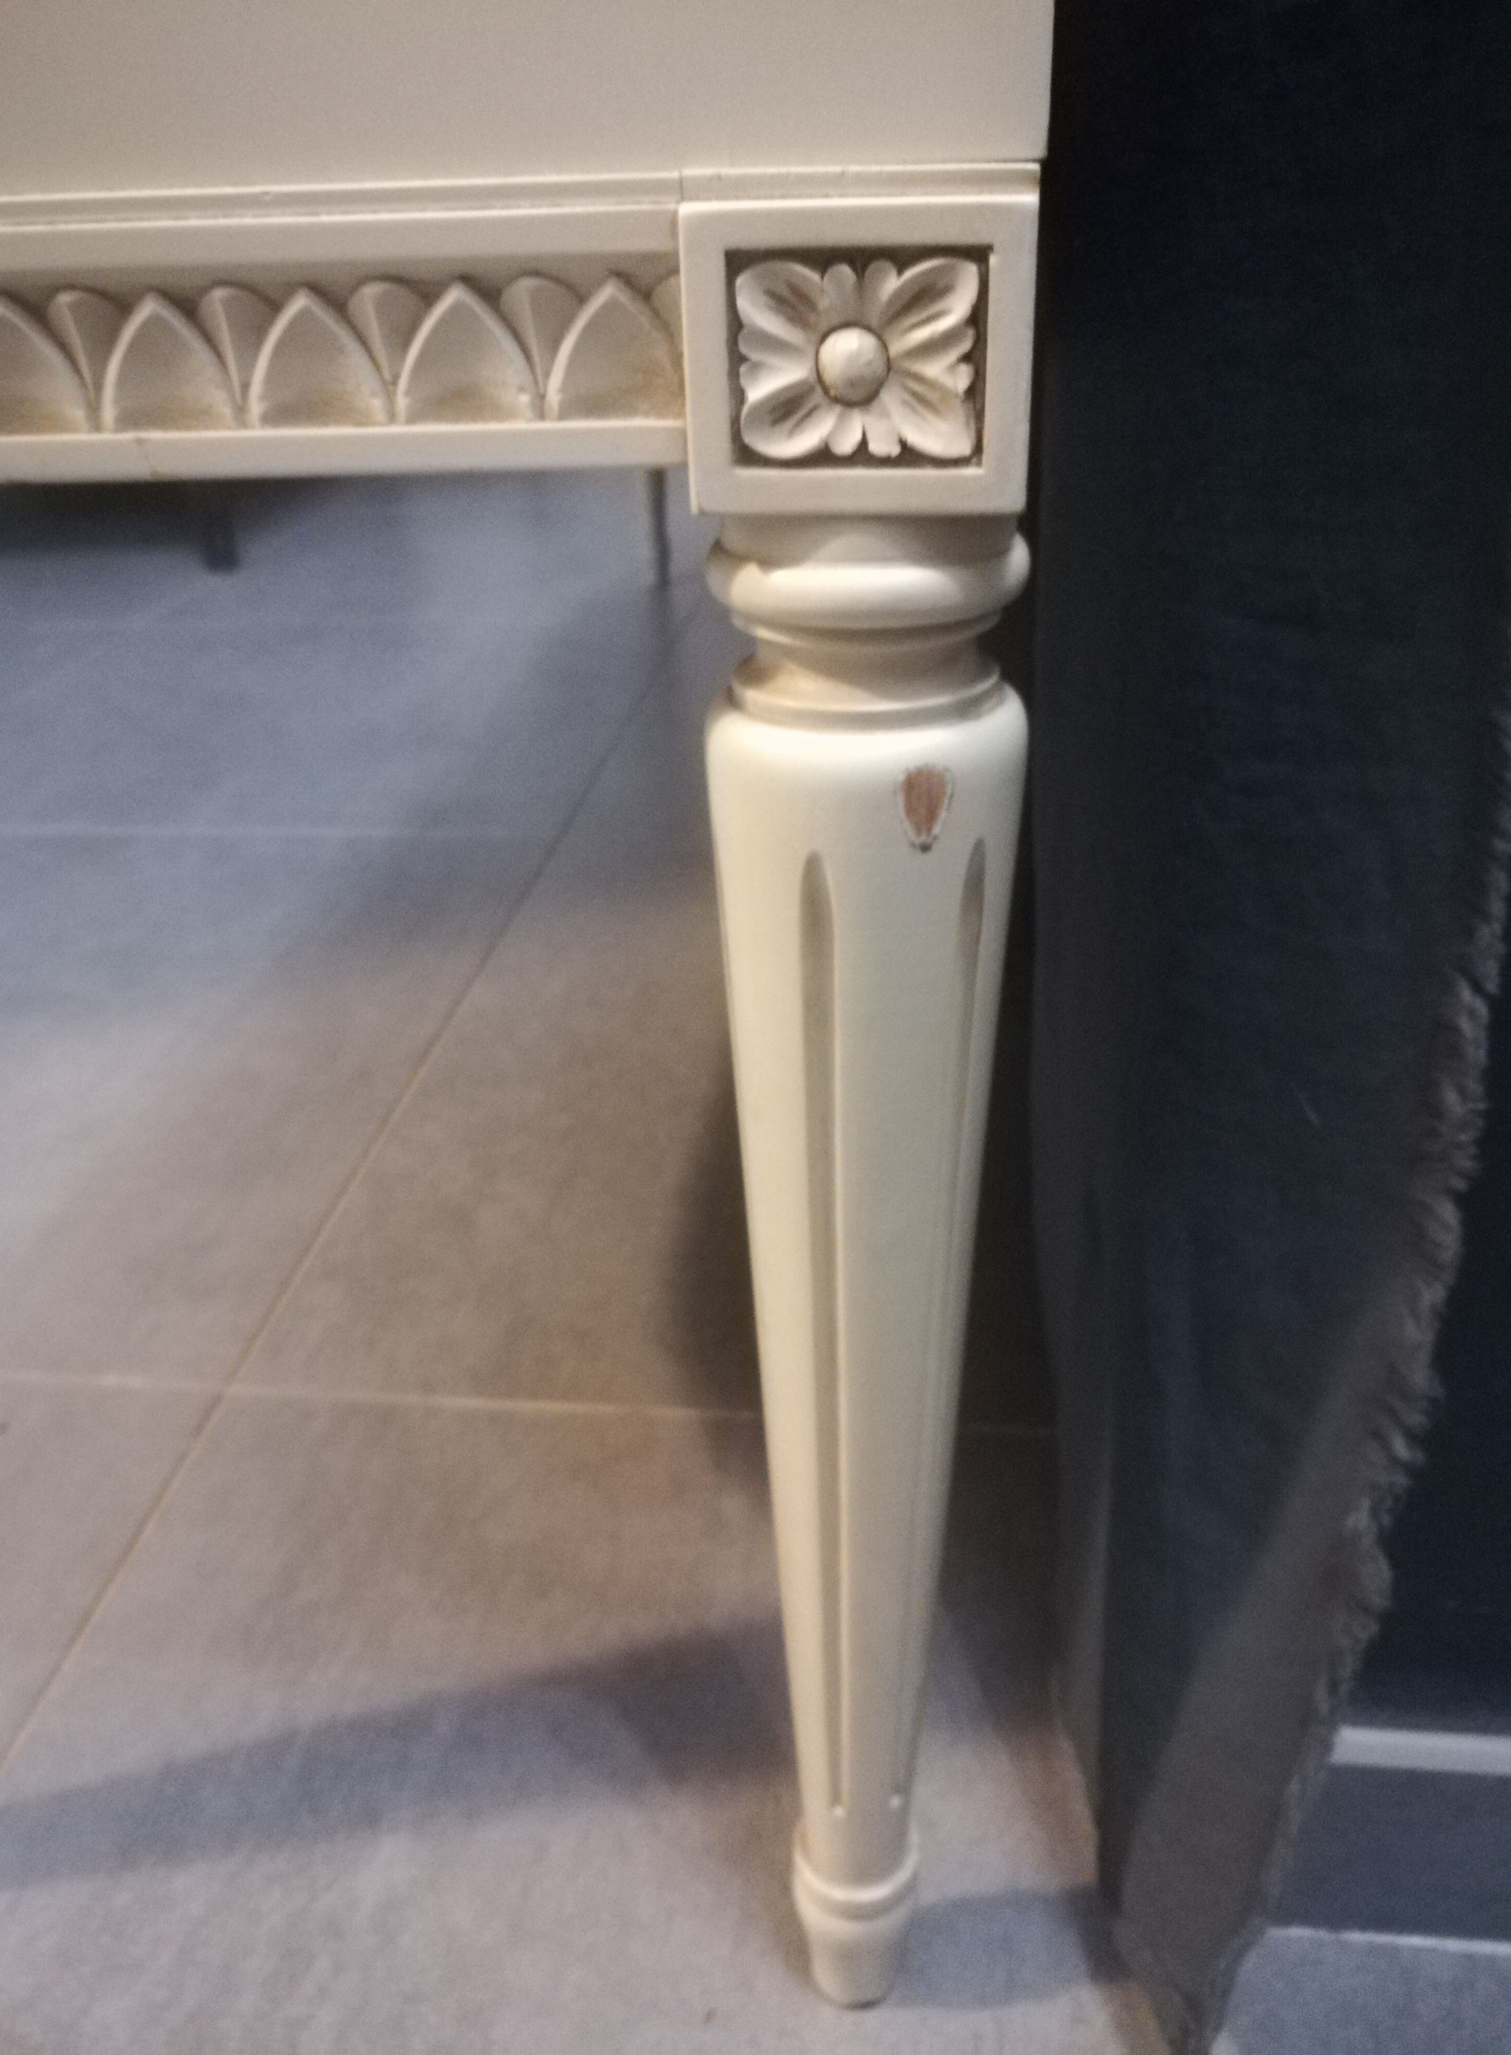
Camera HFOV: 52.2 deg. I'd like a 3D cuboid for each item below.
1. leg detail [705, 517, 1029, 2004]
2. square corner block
[{"bbox_3d":[0.023,0.089,0.336,0.050,0.398,0.050,1,29,5],"label":"leg detail"},{"bbox_3d":[0.017,-0.102,0.230,0.047,0.040,0.046,1,29,5],"label":"square corner block"}]

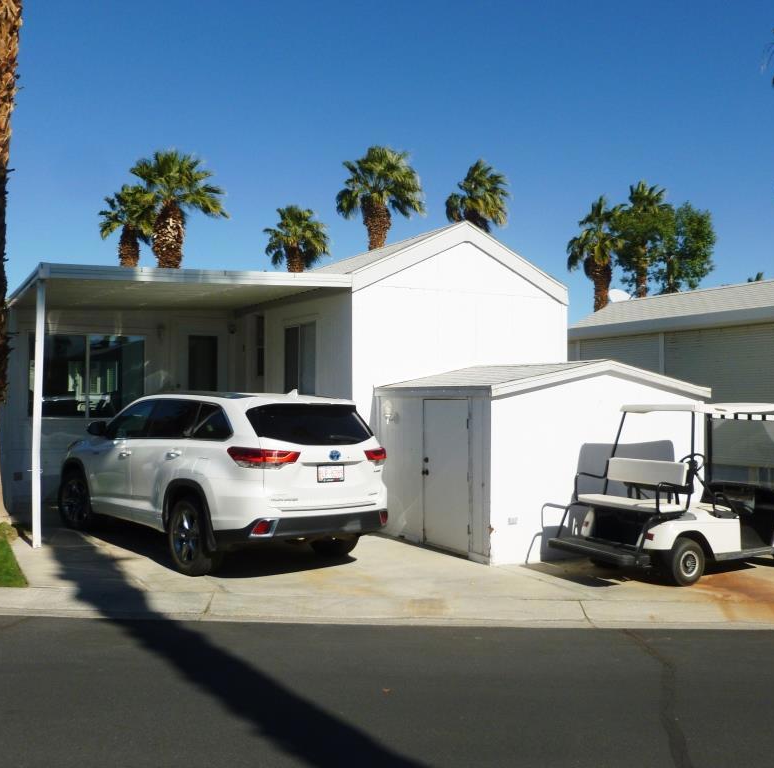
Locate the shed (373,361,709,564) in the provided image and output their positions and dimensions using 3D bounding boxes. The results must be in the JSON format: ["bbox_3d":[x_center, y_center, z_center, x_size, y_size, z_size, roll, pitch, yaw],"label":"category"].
[{"bbox_3d":[1.971,0.860,10.530,3.553,2.170,2.452,1,-2,-32],"label":"shed"}]

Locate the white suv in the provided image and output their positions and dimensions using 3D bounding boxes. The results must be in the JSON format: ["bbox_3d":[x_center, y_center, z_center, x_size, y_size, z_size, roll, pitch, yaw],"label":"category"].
[{"bbox_3d":[-2.097,1.008,9.646,1.930,1.750,4.890,1,-2,-40],"label":"white suv"}]

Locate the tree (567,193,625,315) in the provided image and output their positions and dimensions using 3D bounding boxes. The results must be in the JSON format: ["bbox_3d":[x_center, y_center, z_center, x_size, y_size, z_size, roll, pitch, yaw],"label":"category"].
[{"bbox_3d":[9.725,-3.264,38.110,2.800,10.799,2.800,1,-2,-32],"label":"tree"}]

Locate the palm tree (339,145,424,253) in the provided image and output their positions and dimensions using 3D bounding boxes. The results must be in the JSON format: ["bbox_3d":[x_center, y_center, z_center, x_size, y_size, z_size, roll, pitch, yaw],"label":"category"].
[{"bbox_3d":[-0.213,-2.996,27.097,2.900,9.631,2.900,1,-2,-32],"label":"palm tree"}]

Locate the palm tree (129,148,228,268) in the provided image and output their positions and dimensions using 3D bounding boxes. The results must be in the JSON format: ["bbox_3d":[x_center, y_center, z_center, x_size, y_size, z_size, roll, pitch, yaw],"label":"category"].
[{"bbox_3d":[-6.505,-2.788,25.591,3.000,8.929,3.000,1,-2,-32],"label":"palm tree"}]

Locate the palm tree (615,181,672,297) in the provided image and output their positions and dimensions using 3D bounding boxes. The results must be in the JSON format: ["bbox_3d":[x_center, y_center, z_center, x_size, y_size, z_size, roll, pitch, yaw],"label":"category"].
[{"bbox_3d":[12.793,-3.964,41.131,3.000,12.373,3.000,1,-2,-32],"label":"palm tree"}]

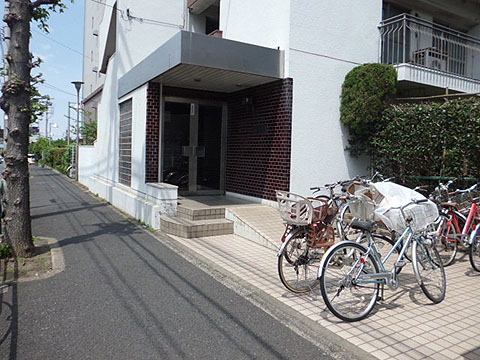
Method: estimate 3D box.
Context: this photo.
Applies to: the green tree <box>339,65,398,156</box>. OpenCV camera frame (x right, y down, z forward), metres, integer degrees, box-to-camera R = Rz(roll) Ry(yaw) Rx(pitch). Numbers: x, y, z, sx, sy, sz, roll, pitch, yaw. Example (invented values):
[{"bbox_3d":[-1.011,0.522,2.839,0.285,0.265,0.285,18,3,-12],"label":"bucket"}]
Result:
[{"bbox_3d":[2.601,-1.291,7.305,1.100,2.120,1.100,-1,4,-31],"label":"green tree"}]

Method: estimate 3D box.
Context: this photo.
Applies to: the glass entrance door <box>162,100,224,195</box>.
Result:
[{"bbox_3d":[-1.107,-0.777,8.802,1.718,2.345,0.096,-1,4,-31],"label":"glass entrance door"}]

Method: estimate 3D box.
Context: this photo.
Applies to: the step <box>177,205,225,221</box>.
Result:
[{"bbox_3d":[-0.754,0.636,7.058,0.751,0.187,0.609,-1,4,-31],"label":"step"}]

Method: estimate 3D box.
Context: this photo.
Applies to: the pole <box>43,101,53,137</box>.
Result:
[{"bbox_3d":[-30.907,-7.615,57.786,1.400,9.500,0.600,-1,4,-31],"label":"pole"}]

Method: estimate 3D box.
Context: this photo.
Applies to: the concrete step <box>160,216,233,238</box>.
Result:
[{"bbox_3d":[-0.801,0.852,6.668,1.090,0.196,0.982,-1,4,-31],"label":"concrete step"}]

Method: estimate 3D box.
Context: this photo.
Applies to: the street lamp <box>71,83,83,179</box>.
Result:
[{"bbox_3d":[-7.934,-2.370,17.548,0.600,4.800,0.600,-1,4,-31],"label":"street lamp"}]

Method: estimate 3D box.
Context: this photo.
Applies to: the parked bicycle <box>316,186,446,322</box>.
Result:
[{"bbox_3d":[1.385,0.688,3.398,1.710,1.020,0.560,-1,4,-27],"label":"parked bicycle"}]

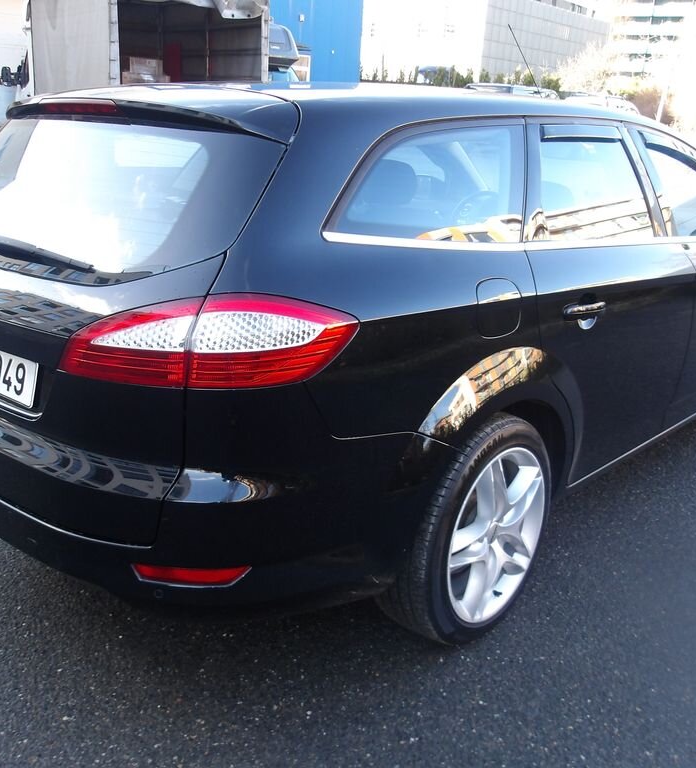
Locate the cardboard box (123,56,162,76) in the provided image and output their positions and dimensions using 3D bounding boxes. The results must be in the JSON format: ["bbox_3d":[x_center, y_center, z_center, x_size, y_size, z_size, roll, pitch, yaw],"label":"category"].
[{"bbox_3d":[-3.276,-5.168,13.000,0.550,0.260,0.400,-8,20,-29],"label":"cardboard box"}]

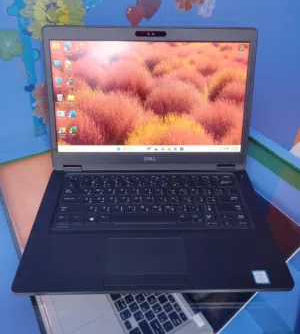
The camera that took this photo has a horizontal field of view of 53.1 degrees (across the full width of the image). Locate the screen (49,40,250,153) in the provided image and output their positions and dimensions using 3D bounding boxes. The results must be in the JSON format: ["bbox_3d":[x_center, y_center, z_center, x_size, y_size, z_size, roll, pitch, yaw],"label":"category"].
[{"bbox_3d":[0.000,-0.110,0.488,0.312,0.177,0.005,0,15,-2],"label":"screen"}]

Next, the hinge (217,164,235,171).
[{"bbox_3d":[0.132,0.000,0.525,0.032,0.011,0.011,0,38,-2],"label":"hinge"}]

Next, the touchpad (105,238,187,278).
[{"bbox_3d":[-0.006,0.113,0.384,0.100,0.003,0.055,0,38,-2],"label":"touchpad"}]

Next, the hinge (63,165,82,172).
[{"bbox_3d":[-0.132,0.001,0.515,0.032,0.011,0.011,0,38,-2],"label":"hinge"}]

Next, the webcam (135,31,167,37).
[{"bbox_3d":[0.001,-0.205,0.463,0.049,0.008,0.005,0,15,-2],"label":"webcam"}]

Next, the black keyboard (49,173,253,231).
[{"bbox_3d":[0.002,0.049,0.466,0.277,0.006,0.121,0,38,-2],"label":"black keyboard"}]

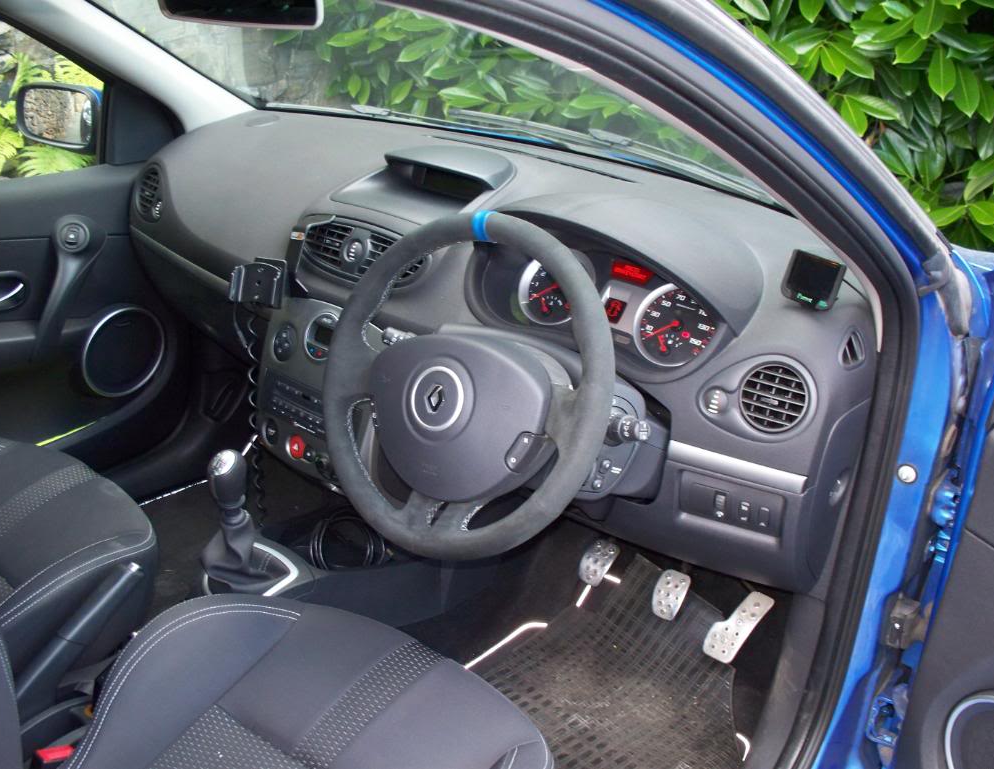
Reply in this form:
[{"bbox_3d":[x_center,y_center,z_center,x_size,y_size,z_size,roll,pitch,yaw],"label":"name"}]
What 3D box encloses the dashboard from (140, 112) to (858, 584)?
[{"bbox_3d":[-0.067,-0.179,1.625,1.400,0.440,0.640,21,30,33],"label":"dashboard"}]

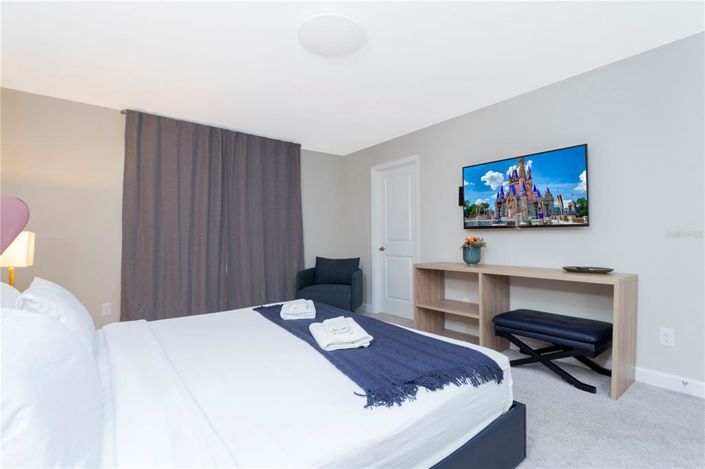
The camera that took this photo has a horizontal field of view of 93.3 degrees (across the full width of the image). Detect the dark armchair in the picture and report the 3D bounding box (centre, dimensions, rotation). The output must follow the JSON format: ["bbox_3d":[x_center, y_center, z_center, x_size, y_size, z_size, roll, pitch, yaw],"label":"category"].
[{"bbox_3d":[-0.297,0.733,4.700,0.770,0.790,0.710,0,-1,14],"label":"dark armchair"}]

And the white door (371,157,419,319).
[{"bbox_3d":[0.601,0.076,4.500,0.100,2.090,0.880,1,-2,-38],"label":"white door"}]

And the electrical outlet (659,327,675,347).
[{"bbox_3d":[2.211,0.726,2.339,0.012,0.120,0.077,1,-2,-38],"label":"electrical outlet"}]

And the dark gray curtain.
[{"bbox_3d":[-1.578,-0.103,4.200,2.180,2.400,0.110,1,-2,-38],"label":"dark gray curtain"}]

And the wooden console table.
[{"bbox_3d":[1.383,0.711,3.024,0.450,0.770,1.780,1,-2,-38],"label":"wooden console table"}]

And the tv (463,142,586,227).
[{"bbox_3d":[1.558,-0.386,3.127,0.060,0.655,1.135,1,-2,-38],"label":"tv"}]

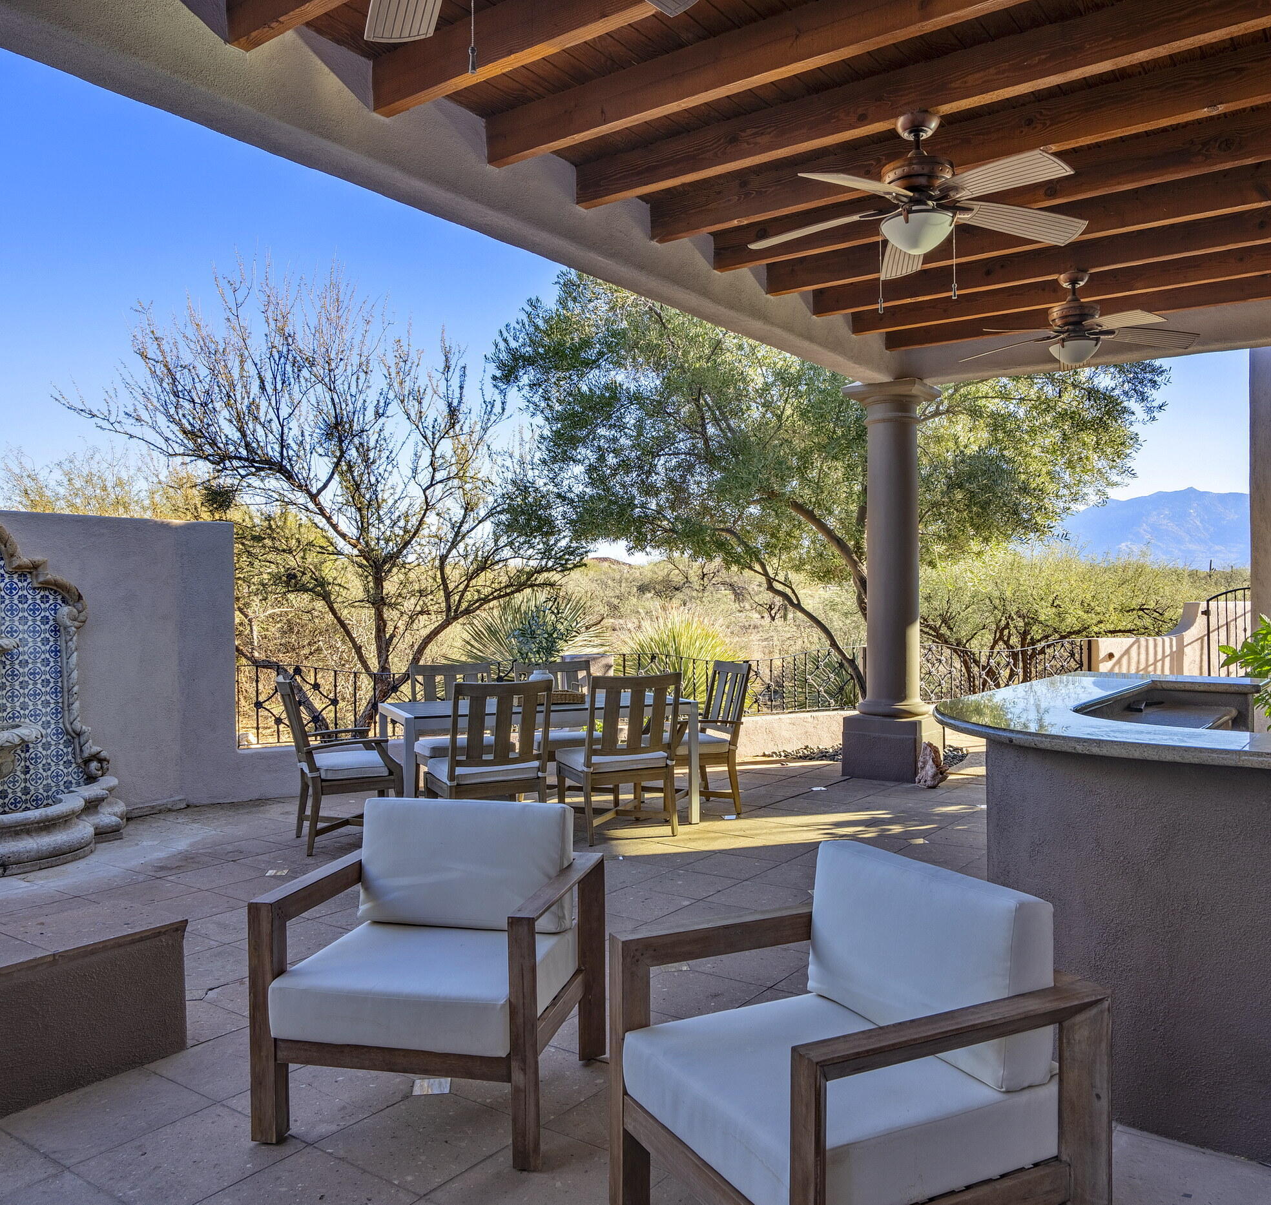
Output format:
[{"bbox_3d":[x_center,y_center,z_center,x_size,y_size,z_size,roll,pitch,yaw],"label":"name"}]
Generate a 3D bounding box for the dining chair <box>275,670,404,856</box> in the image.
[{"bbox_3d":[-1.690,0.894,5.740,0.640,0.960,0.580,0,0,-25],"label":"dining chair"}]

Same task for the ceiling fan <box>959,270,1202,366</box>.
[{"bbox_3d":[2.457,-1.605,5.640,1.300,0.530,1.280,0,1,37],"label":"ceiling fan"}]

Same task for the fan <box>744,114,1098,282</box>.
[{"bbox_3d":[1.119,-1.690,4.040,1.390,0.580,1.390,0,0,38],"label":"fan"}]

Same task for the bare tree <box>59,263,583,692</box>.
[{"bbox_3d":[-3.070,-0.900,9.800,5.100,4.800,4.600,0,0,0],"label":"bare tree"}]

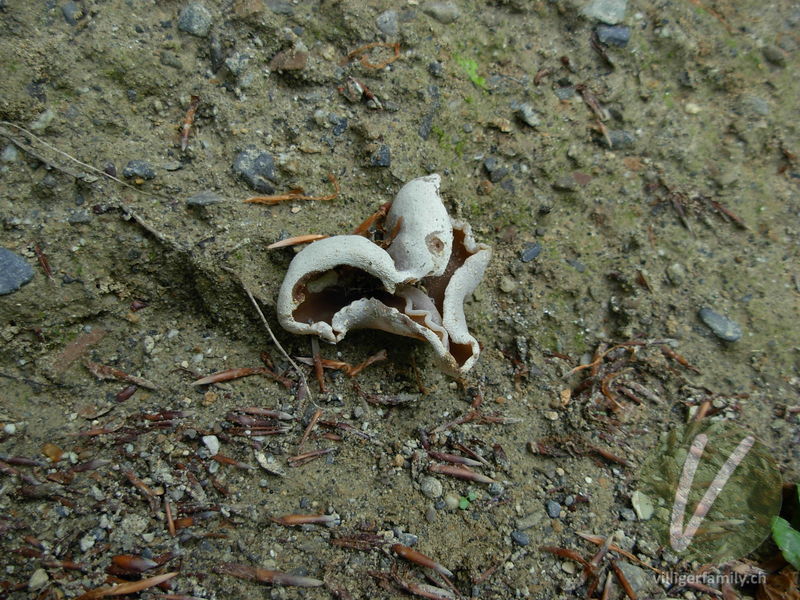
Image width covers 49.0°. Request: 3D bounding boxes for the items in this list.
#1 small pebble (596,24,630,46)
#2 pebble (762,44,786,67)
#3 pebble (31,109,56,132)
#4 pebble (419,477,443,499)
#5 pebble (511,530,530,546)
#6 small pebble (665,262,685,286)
[{"bbox_3d":[0.086,-0.106,0.352,0.013,0.007,0.010,0,37,0],"label":"small pebble"},{"bbox_3d":[0.150,-0.098,0.353,0.009,0.007,0.010,0,37,0],"label":"pebble"},{"bbox_3d":[-0.129,-0.065,0.316,0.008,0.007,0.009,0,37,0],"label":"pebble"},{"bbox_3d":[0.009,0.058,0.273,0.007,0.004,0.006,0,60,0],"label":"pebble"},{"bbox_3d":[0.032,0.063,0.233,0.004,0.003,0.003,32,63,19],"label":"pebble"},{"bbox_3d":[0.094,-0.009,0.299,0.006,0.005,0.007,-15,61,-9],"label":"small pebble"}]

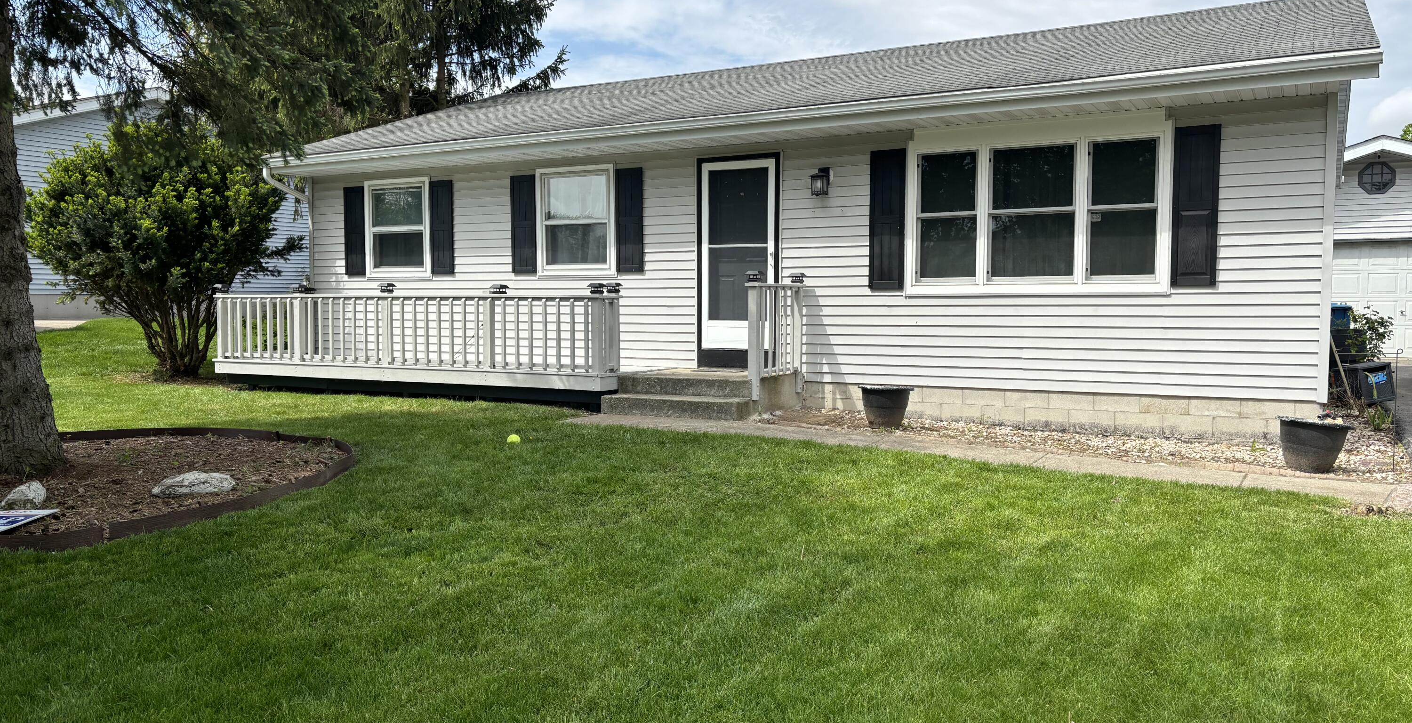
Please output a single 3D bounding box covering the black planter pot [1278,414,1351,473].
[{"bbox_3d":[4.547,0.639,7.926,0.515,0.360,0.515,7,6,30],"label":"black planter pot"}]

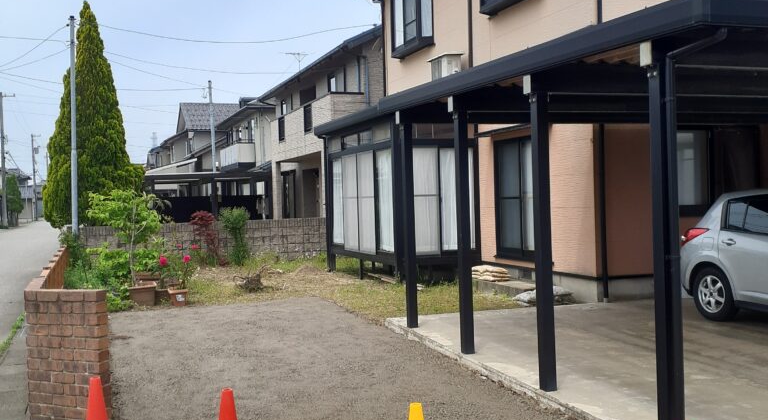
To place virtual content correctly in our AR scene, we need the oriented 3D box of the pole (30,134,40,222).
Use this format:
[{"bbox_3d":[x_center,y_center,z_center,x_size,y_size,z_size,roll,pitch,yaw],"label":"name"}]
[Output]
[{"bbox_3d":[-41.744,-3.870,96.000,1.050,10.400,0.600,-2,1,-20],"label":"pole"}]

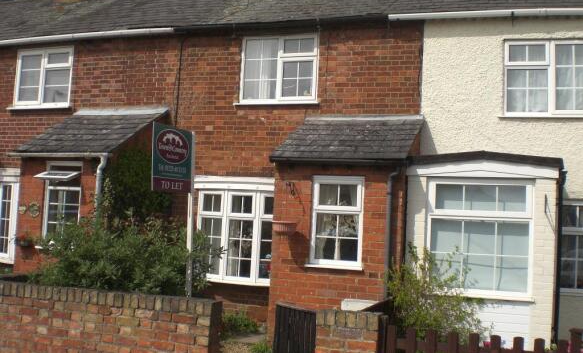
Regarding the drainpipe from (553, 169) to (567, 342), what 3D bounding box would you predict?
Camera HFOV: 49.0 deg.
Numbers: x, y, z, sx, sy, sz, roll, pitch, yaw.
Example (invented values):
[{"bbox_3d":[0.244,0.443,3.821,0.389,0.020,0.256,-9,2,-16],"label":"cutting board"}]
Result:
[{"bbox_3d":[2.810,0.855,6.703,0.105,1.930,0.120,1,-5,18],"label":"drainpipe"}]

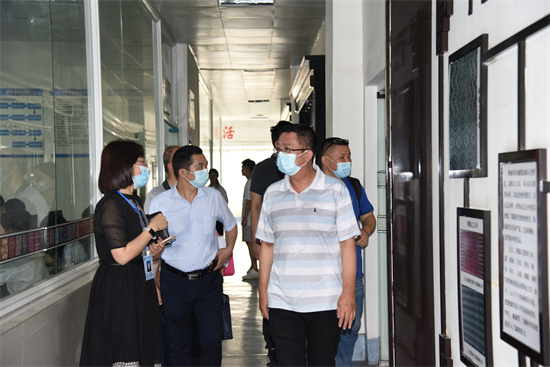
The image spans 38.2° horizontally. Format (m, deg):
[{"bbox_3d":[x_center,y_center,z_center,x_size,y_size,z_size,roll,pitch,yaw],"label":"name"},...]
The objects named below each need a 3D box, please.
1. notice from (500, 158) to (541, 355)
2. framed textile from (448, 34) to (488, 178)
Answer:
[{"bbox_3d":[0.783,0.217,2.513,0.022,0.567,0.365,-1,0,-1],"label":"notice"},{"bbox_3d":[0.760,-0.279,3.126,0.026,0.517,0.497,-1,0,-1],"label":"framed textile"}]

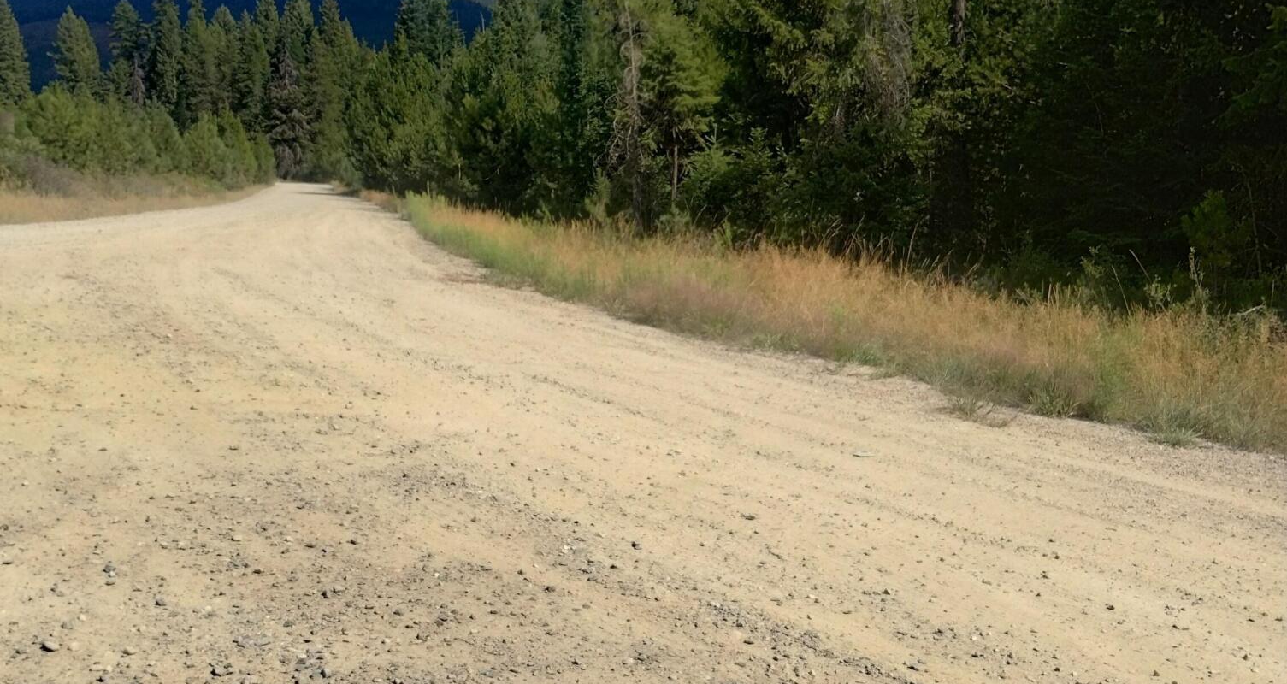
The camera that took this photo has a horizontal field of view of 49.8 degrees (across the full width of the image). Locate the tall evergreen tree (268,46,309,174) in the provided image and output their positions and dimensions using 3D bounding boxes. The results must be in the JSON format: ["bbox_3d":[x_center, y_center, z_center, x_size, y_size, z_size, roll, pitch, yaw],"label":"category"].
[{"bbox_3d":[-26.952,-17.573,105.000,3.340,10.620,3.340,0,7,0],"label":"tall evergreen tree"}]

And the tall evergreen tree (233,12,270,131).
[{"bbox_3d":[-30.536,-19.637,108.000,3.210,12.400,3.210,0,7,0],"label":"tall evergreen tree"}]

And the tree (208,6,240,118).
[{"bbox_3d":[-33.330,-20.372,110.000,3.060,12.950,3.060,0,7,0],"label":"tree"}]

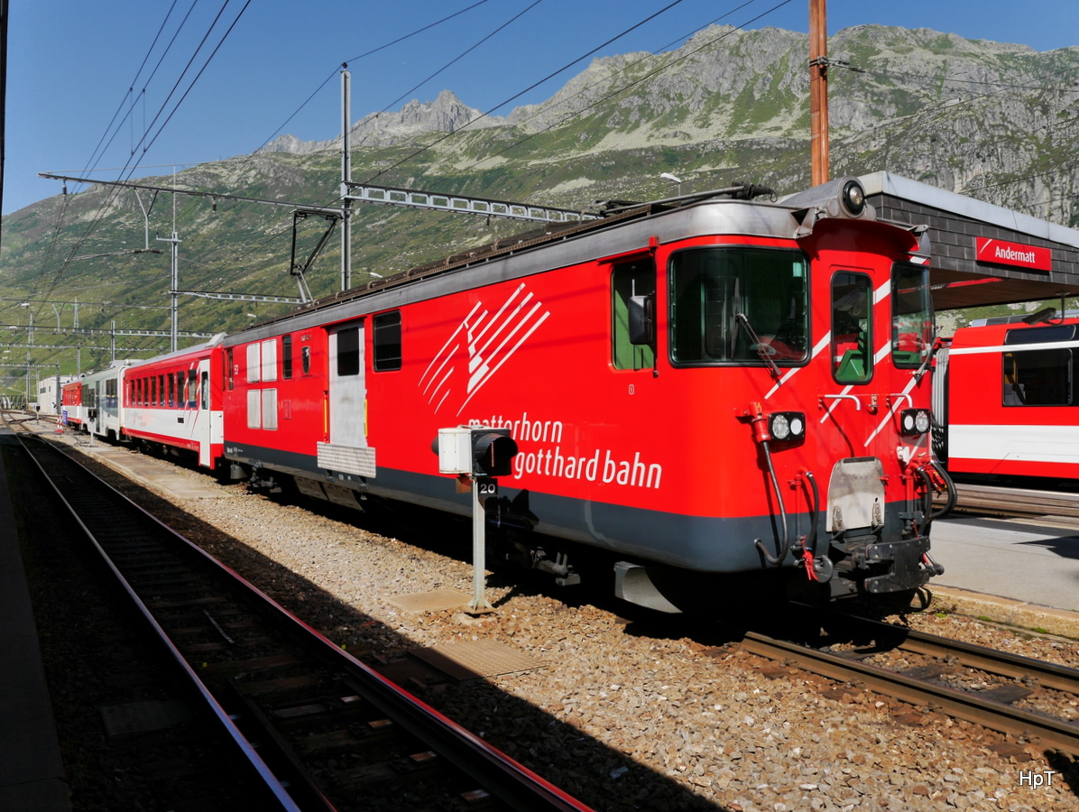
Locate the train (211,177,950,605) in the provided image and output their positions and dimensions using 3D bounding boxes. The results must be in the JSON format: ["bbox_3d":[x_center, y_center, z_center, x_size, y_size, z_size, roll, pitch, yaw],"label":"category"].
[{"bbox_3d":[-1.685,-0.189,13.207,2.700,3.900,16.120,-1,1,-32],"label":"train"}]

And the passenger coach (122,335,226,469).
[{"bbox_3d":[-10.629,-0.035,27.500,2.680,3.500,17.100,-1,1,-32],"label":"passenger coach"}]

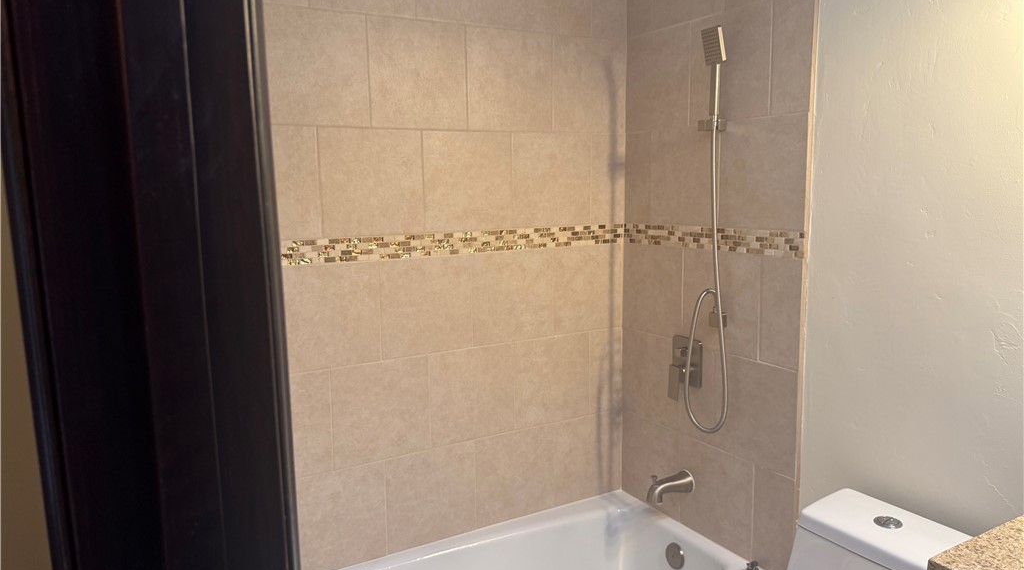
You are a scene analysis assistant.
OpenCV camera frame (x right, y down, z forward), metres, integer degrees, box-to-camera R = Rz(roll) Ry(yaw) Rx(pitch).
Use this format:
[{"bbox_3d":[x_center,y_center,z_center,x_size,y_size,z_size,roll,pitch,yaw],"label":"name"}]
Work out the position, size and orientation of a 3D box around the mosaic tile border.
[{"bbox_3d":[0.021,-0.088,1.883,1.300,0.067,0.761,-5,9,-29],"label":"mosaic tile border"}]

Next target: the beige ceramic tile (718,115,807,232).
[{"bbox_3d":[0.693,-0.307,1.970,0.010,0.303,0.302,-5,9,-29],"label":"beige ceramic tile"}]

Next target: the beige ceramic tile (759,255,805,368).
[{"bbox_3d":[0.740,0.076,1.950,0.010,0.303,0.136,-5,9,-29],"label":"beige ceramic tile"}]

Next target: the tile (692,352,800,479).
[{"bbox_3d":[0.704,0.370,2.064,0.010,0.303,0.302,-5,9,-29],"label":"tile"}]

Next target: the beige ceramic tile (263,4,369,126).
[{"bbox_3d":[-0.541,-0.592,1.934,0.305,0.305,0.010,-5,9,-29],"label":"beige ceramic tile"}]

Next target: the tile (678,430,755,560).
[{"bbox_3d":[0.640,0.659,2.229,0.010,0.307,0.303,-5,9,-29],"label":"tile"}]

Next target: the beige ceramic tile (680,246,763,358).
[{"bbox_3d":[0.630,0.051,2.143,0.010,0.303,0.303,-5,9,-29],"label":"beige ceramic tile"}]

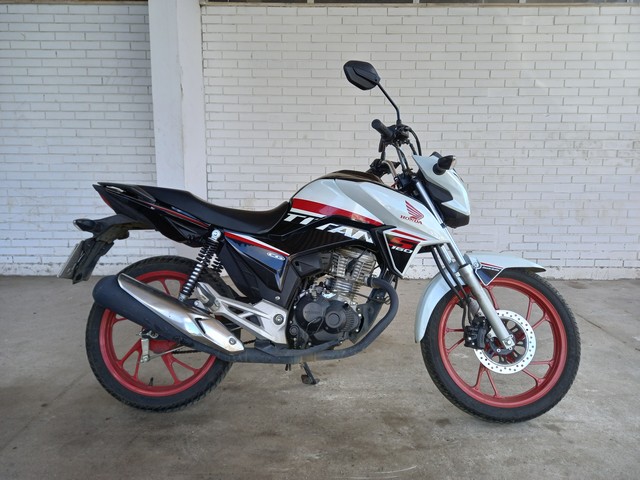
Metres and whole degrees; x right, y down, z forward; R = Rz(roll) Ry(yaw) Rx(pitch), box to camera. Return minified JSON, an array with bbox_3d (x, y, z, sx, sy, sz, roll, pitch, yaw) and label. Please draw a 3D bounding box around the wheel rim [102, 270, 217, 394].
[{"bbox_3d":[-0.626,0.368,1.845,0.486,0.486,0.095,1,-7,3],"label":"wheel rim"}]

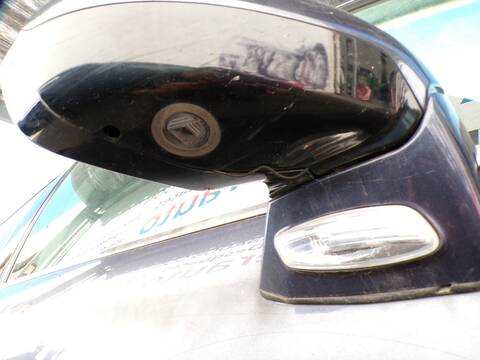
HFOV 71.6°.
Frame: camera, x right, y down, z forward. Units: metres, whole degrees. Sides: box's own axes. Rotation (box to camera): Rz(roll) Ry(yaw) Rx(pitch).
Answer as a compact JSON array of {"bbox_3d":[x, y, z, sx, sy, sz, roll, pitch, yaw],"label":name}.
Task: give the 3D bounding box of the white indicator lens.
[{"bbox_3d":[0.076,0.038,0.223,0.104,0.042,0.022,-13,-31,22],"label":"white indicator lens"}]

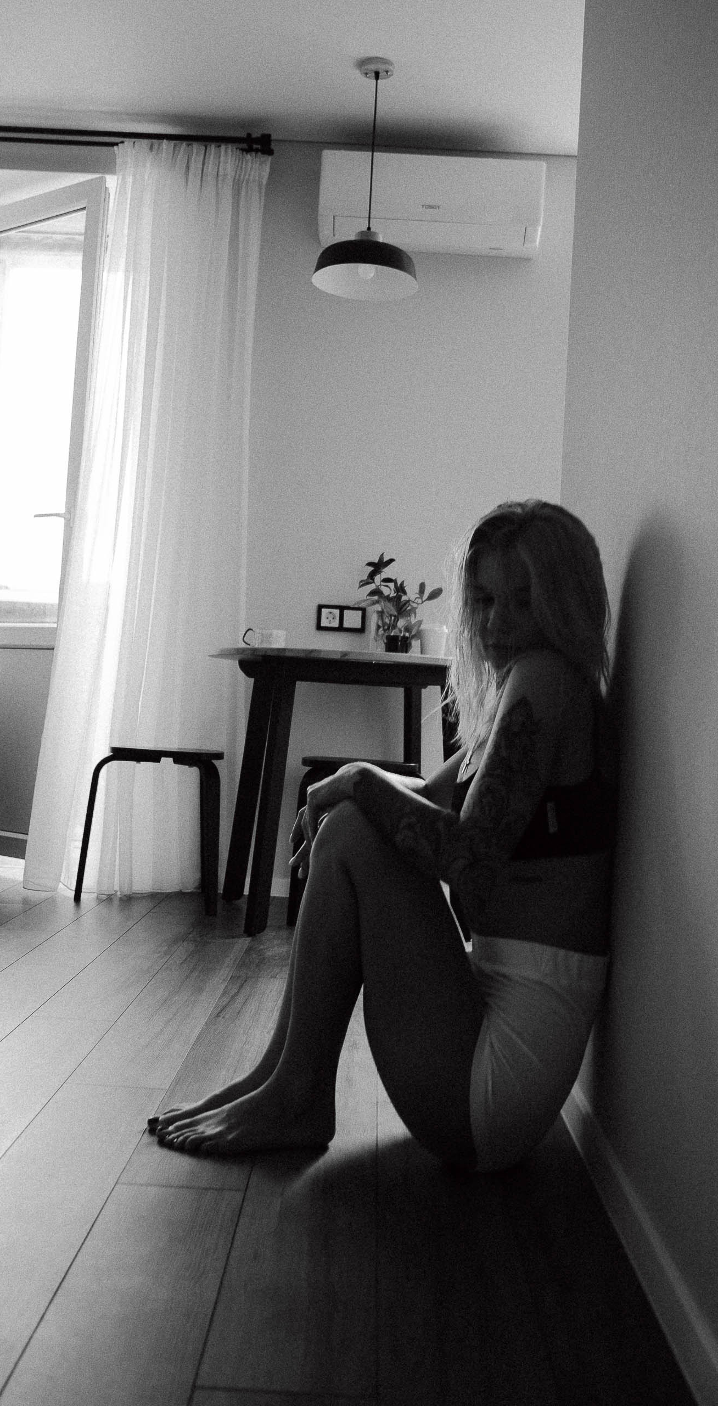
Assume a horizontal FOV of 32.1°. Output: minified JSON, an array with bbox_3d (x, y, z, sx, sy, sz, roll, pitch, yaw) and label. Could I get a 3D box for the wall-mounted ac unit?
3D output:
[{"bbox_3d":[0.228,-1.560,3.937,0.694,0.246,0.187,3,-1,1],"label":"wall-mounted ac unit"}]

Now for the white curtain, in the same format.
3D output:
[{"bbox_3d":[-0.656,-0.581,3.884,0.652,2.350,0.150,3,-1,1],"label":"white curtain"}]

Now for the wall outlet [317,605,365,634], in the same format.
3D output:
[{"bbox_3d":[-0.056,-0.270,4.014,0.152,0.082,0.011,3,-1,1],"label":"wall outlet"}]

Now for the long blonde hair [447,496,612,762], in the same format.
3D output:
[{"bbox_3d":[0.236,-0.105,1.751,0.210,0.355,0.200,3,-1,-41],"label":"long blonde hair"}]

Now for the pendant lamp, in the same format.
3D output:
[{"bbox_3d":[0.034,-1.496,3.536,0.296,0.618,0.296,3,-1,1],"label":"pendant lamp"}]

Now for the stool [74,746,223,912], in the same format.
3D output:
[{"bbox_3d":[-0.614,0.369,3.739,0.430,0.463,0.420,3,-1,1],"label":"stool"}]

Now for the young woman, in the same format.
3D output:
[{"bbox_3d":[0.031,0.159,1.786,0.625,0.905,0.400,3,-1,1],"label":"young woman"}]

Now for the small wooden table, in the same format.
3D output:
[{"bbox_3d":[-0.026,0.249,3.598,0.820,0.756,0.820,3,-1,1],"label":"small wooden table"}]

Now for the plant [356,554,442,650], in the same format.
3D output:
[{"bbox_3d":[0.118,-0.277,3.613,0.245,0.309,0.230,3,-1,1],"label":"plant"}]

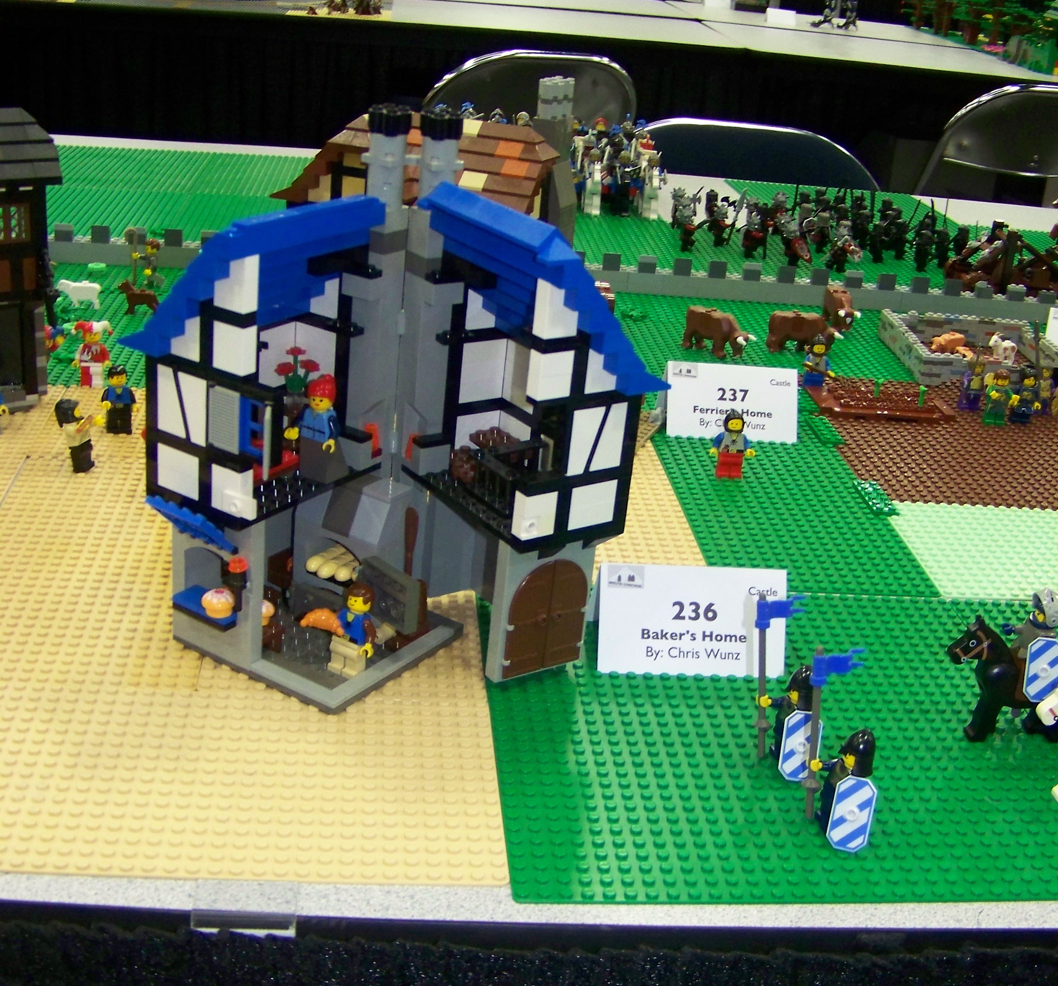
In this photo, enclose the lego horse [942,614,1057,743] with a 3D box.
[{"bbox_3d":[0.206,0.080,0.629,0.062,0.057,0.018,2,23,-6],"label":"lego horse"}]

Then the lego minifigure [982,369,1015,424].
[{"bbox_3d":[0.338,-0.069,1.051,0.024,0.042,0.015,4,23,-2],"label":"lego minifigure"}]

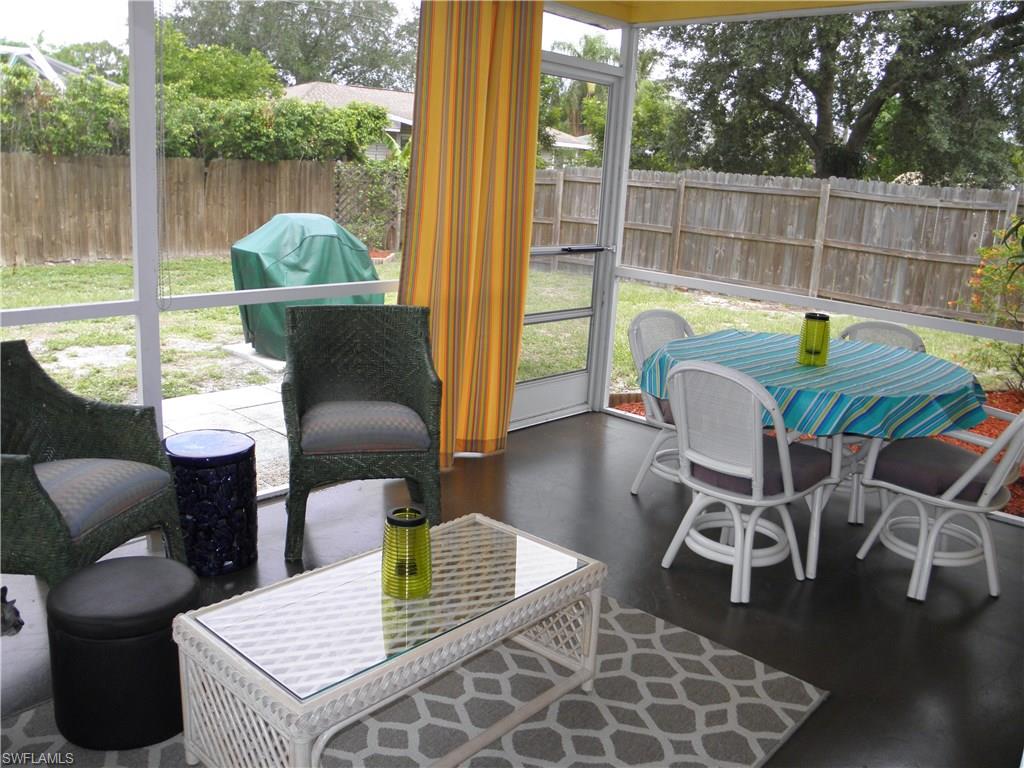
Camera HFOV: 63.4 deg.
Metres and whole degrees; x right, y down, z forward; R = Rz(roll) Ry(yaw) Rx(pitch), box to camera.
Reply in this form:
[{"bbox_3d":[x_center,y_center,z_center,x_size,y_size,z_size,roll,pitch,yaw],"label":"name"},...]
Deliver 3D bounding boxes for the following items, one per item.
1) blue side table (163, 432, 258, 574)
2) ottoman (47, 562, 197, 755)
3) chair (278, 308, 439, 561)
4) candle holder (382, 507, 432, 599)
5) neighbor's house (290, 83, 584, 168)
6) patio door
[{"bbox_3d":[-1.095,0.427,3.019,0.318,0.445,0.318,4,14,0],"label":"blue side table"},{"bbox_3d":[-1.001,0.691,2.167,0.354,0.348,0.354,4,14,0],"label":"ottoman"},{"bbox_3d":[-0.635,0.158,3.347,0.600,0.870,0.640,-1,14,-18],"label":"chair"},{"bbox_3d":[-0.275,0.435,2.145,0.127,0.203,0.127,4,14,0],"label":"candle holder"},{"bbox_3d":[-2.425,-7.206,25.917,13.000,4.600,9.000,2,14,-9],"label":"neighbor's house"},{"bbox_3d":[0.284,-0.772,4.864,0.060,2.070,0.930,16,18,40],"label":"patio door"}]

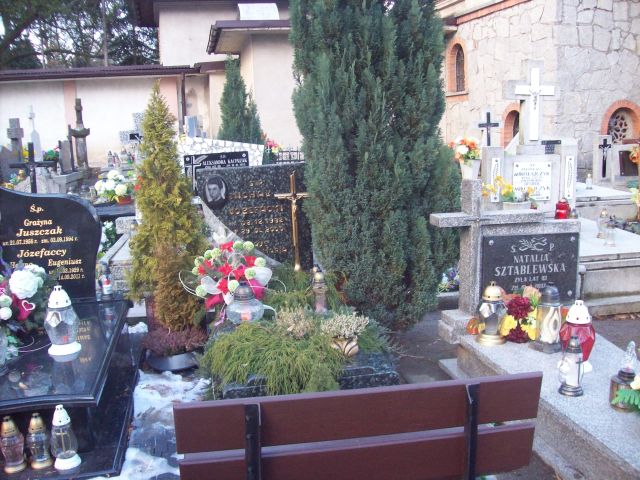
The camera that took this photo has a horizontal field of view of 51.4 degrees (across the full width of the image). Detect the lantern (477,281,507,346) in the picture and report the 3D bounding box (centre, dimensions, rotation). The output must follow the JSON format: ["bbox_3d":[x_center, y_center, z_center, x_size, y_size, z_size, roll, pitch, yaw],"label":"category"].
[{"bbox_3d":[0.920,0.392,3.570,0.155,0.320,0.155,-3,9,-12],"label":"lantern"}]

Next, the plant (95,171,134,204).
[{"bbox_3d":[-2.223,-0.568,7.200,0.440,0.360,0.380,-3,10,-11],"label":"plant"}]

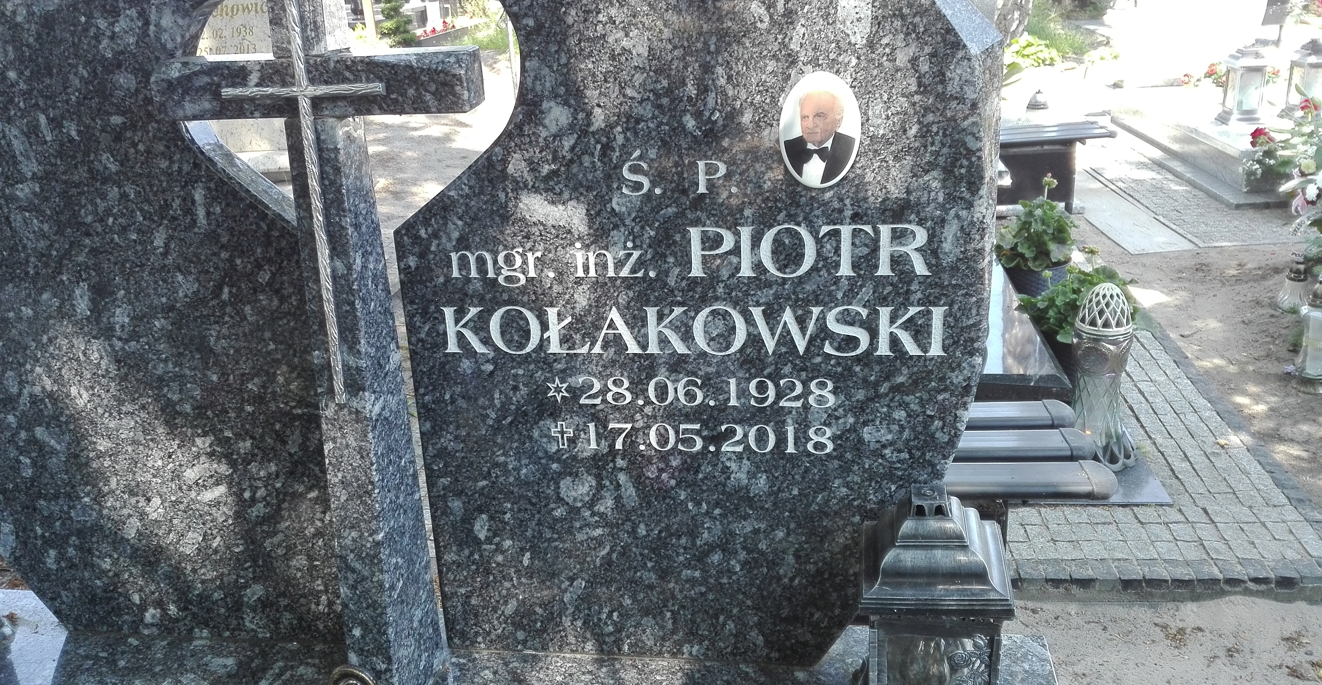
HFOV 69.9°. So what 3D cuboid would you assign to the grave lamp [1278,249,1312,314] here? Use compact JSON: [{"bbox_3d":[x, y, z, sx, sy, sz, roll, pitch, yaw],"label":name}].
[{"bbox_3d":[2.104,-0.207,3.111,0.118,0.195,0.118,-2,25,8],"label":"grave lamp"}]

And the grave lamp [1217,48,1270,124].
[{"bbox_3d":[2.763,-1.230,4.483,0.175,0.360,0.175,-4,25,3],"label":"grave lamp"}]

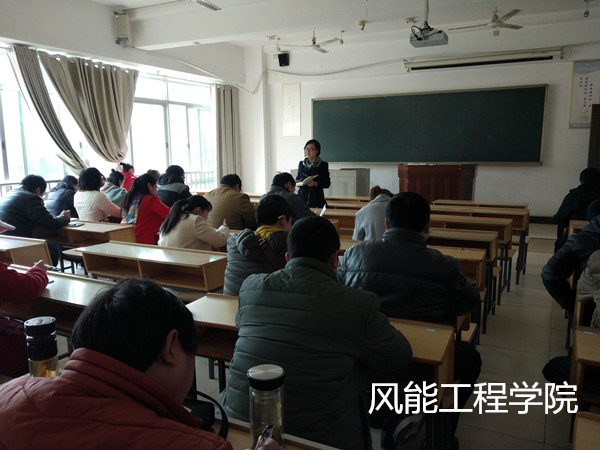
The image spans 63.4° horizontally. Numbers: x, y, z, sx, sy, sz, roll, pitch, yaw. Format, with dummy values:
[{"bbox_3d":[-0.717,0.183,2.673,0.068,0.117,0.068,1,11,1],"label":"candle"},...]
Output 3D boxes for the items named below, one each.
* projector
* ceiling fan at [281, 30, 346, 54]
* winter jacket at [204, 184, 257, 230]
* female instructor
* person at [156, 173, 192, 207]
[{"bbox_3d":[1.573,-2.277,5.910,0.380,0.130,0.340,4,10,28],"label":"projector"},{"bbox_3d":[0.264,-3.355,8.848,1.246,0.331,1.246,4,10,28],"label":"ceiling fan"},{"bbox_3d":[-0.602,-0.072,4.648,0.540,0.640,0.520,4,10,28],"label":"winter jacket"},{"bbox_3d":[0.150,-0.228,5.927,0.468,1.610,0.318,2,9,16],"label":"female instructor"},{"bbox_3d":[-1.568,-0.074,6.110,0.500,1.270,0.580,4,10,28],"label":"person"}]

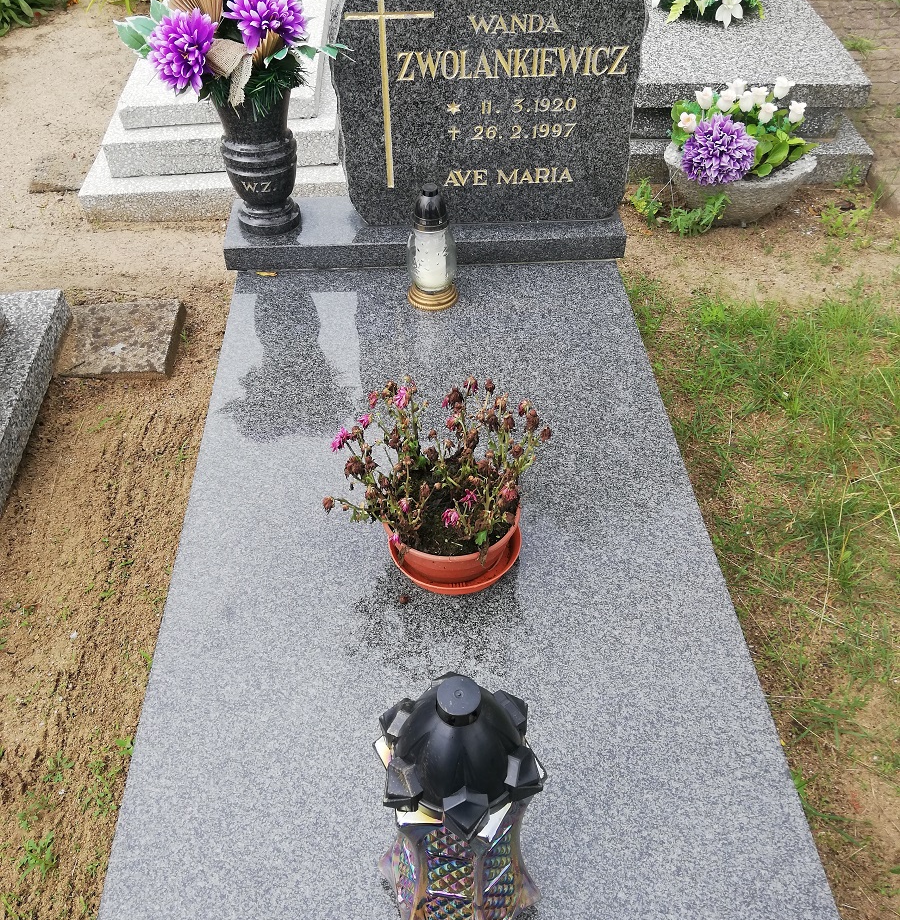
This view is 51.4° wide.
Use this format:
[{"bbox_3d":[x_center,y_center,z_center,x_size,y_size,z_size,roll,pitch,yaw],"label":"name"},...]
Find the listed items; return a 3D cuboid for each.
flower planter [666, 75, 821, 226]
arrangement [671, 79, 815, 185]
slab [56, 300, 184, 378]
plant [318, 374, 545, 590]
[{"bbox_3d":[0.756,-0.800,2.450,0.392,0.307,0.244,-2,43,-2],"label":"flower planter"},{"bbox_3d":[0.756,-0.828,2.394,0.366,0.191,0.212,-2,43,-2],"label":"arrangement"},{"bbox_3d":[-0.854,-0.287,2.396,0.300,0.060,0.325,-4,43,-4],"label":"slab"},{"bbox_3d":[-0.003,0.018,1.333,0.318,0.271,0.276,-2,43,-2],"label":"plant"}]

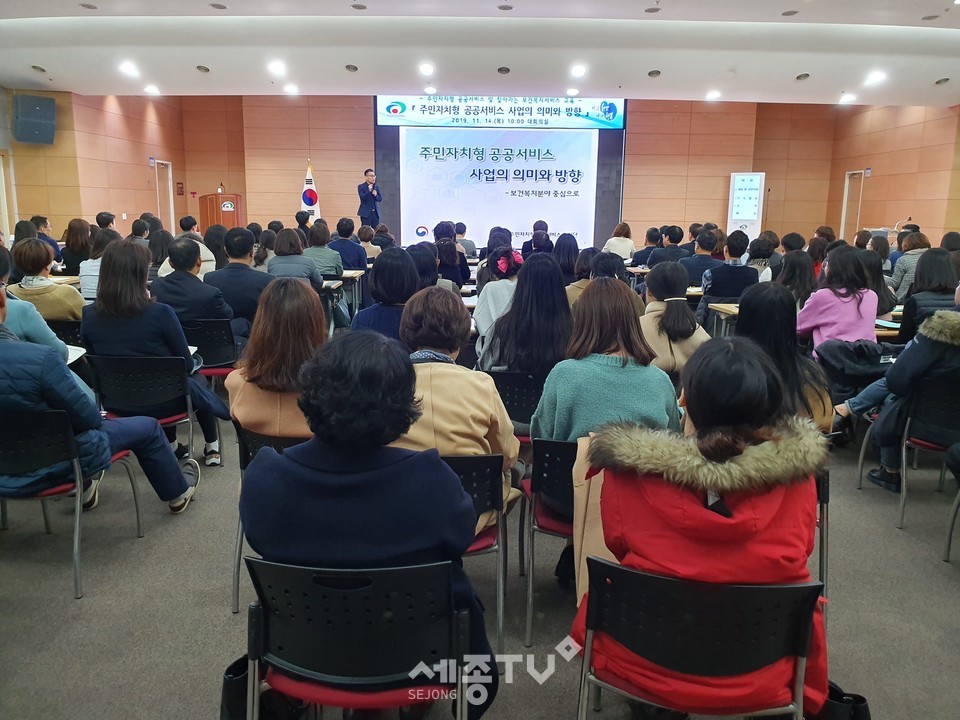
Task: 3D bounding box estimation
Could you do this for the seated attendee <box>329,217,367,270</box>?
[{"bbox_3d":[-1.446,-0.925,7.919,0.500,1.270,0.800,1,13,0],"label":"seated attendee"}]

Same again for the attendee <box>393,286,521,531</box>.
[{"bbox_3d":[-0.152,0.351,2.654,0.540,1.270,0.750,1,12,0],"label":"attendee"}]

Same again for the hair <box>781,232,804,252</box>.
[{"bbox_3d":[2.797,-1.031,6.464,0.190,0.210,0.210,0,12,-4],"label":"hair"}]

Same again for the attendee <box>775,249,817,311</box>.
[{"bbox_3d":[2.301,-0.236,5.295,0.460,1.210,0.800,0,13,-5],"label":"attendee"}]

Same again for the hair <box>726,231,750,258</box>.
[{"bbox_3d":[2.246,-1.013,6.281,0.185,0.235,0.210,0,12,-4],"label":"hair"}]

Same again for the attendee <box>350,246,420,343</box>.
[{"bbox_3d":[-0.425,0.075,3.858,0.460,1.310,0.720,1,12,3],"label":"attendee"}]

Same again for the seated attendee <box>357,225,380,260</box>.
[{"bbox_3d":[-1.388,-1.021,9.137,0.420,1.270,0.700,1,12,3],"label":"seated attendee"}]

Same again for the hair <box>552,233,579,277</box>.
[{"bbox_3d":[0.814,-0.992,6.840,0.250,0.418,0.220,1,12,0],"label":"hair"}]

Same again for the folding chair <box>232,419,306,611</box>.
[{"bbox_3d":[-0.594,0.539,2.916,0.520,0.780,0.560,2,13,7],"label":"folding chair"}]

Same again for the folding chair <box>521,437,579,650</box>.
[{"bbox_3d":[0.407,0.577,2.662,0.480,0.760,0.530,1,13,0],"label":"folding chair"}]

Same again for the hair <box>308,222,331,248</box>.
[{"bbox_3d":[-1.506,-1.168,6.765,0.200,0.245,0.220,1,13,3],"label":"hair"}]

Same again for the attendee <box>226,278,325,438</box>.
[{"bbox_3d":[-0.684,0.266,2.917,0.480,1.220,0.800,1,13,0],"label":"attendee"}]

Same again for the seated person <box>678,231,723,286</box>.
[{"bbox_3d":[2.245,-0.698,7.457,0.530,1.320,0.780,0,12,-3],"label":"seated person"}]

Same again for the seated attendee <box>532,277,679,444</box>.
[{"bbox_3d":[0.456,0.304,2.758,0.500,1.250,0.800,1,13,0],"label":"seated attendee"}]

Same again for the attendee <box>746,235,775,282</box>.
[{"bbox_3d":[2.724,-0.606,7.205,0.500,1.260,0.780,0,12,-1],"label":"attendee"}]

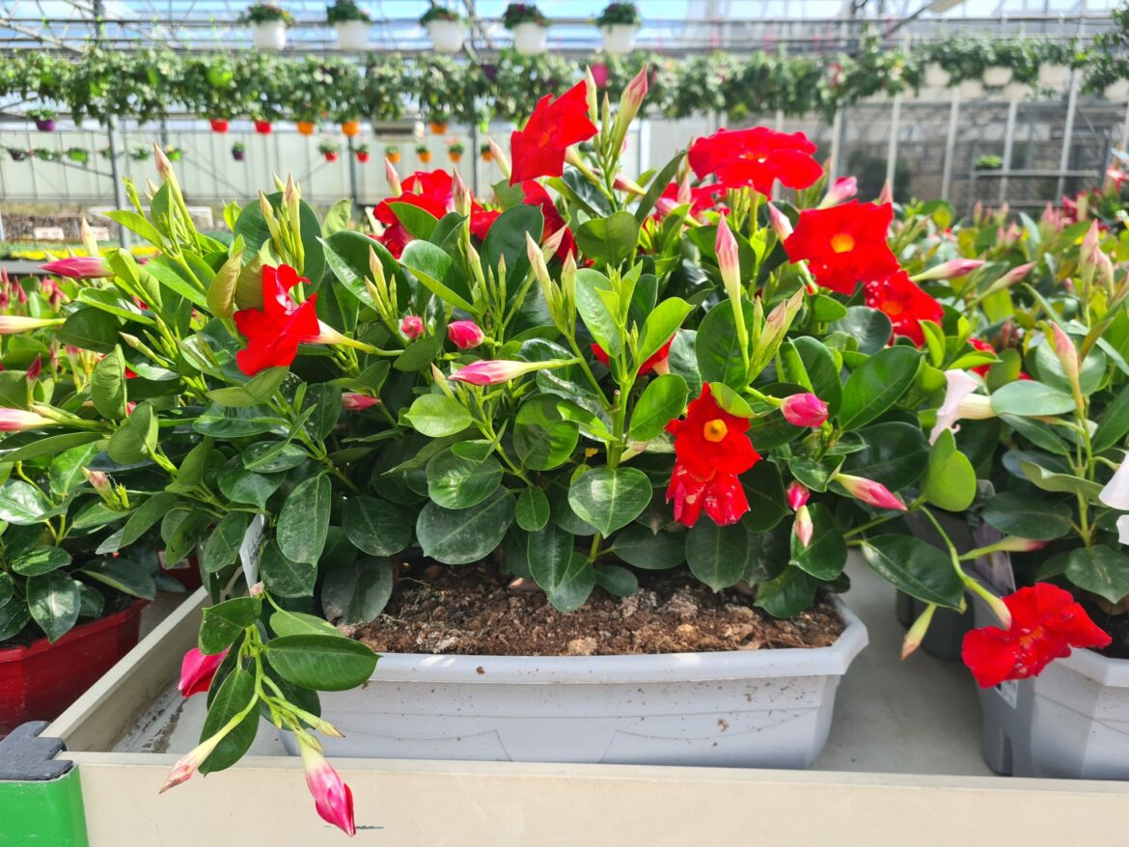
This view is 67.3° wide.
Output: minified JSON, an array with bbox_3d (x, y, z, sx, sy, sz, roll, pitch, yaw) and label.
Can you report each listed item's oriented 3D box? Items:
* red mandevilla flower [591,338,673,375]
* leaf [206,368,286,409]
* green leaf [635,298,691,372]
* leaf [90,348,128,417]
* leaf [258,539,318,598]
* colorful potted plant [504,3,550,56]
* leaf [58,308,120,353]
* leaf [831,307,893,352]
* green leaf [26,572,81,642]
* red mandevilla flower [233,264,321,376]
[{"bbox_3d":[0.054,-0.056,0.680,0.068,0.060,0.045,-3,28,-15],"label":"red mandevilla flower"},{"bbox_3d":[-0.219,-0.024,0.585,0.055,0.020,0.045,-24,30,-29],"label":"leaf"},{"bbox_3d":[0.073,-0.064,0.620,0.035,0.063,0.018,37,-6,16],"label":"green leaf"},{"bbox_3d":[-0.365,-0.032,0.680,0.029,0.057,0.015,3,0,6],"label":"leaf"},{"bbox_3d":[-0.198,0.103,0.612,0.039,0.056,0.013,-26,-23,-8],"label":"leaf"},{"bbox_3d":[-0.276,-2.928,6.300,0.340,0.390,0.340,0,13,0],"label":"colorful potted plant"},{"bbox_3d":[-0.392,-0.077,0.700,0.050,0.036,0.015,12,-18,-8],"label":"leaf"},{"bbox_3d":[0.241,-0.076,0.690,0.054,0.044,0.018,-3,-31,15],"label":"leaf"},{"bbox_3d":[-0.506,0.180,0.840,0.056,0.080,0.018,-6,-29,-13],"label":"green leaf"},{"bbox_3d":[-0.197,-0.071,0.585,0.038,0.075,0.066,9,3,-43],"label":"red mandevilla flower"}]

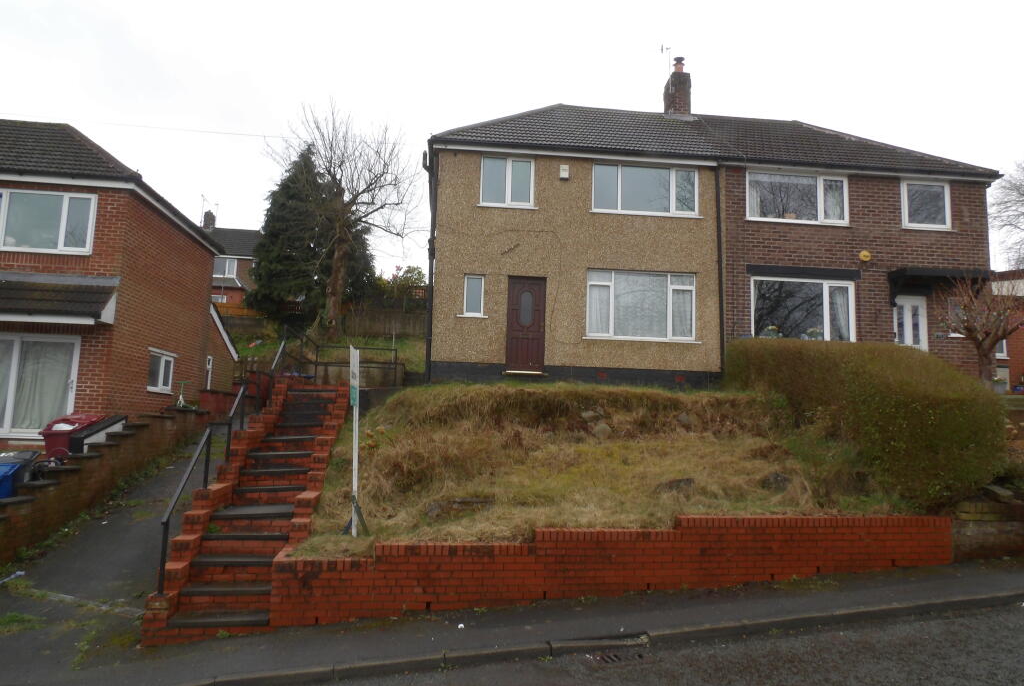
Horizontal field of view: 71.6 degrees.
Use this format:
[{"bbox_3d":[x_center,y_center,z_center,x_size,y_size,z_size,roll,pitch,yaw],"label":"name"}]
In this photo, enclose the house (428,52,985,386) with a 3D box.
[{"bbox_3d":[4.150,-2.983,17.873,12.350,8.900,6.600,2,-8,-5],"label":"house"}]

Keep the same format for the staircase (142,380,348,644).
[{"bbox_3d":[-3.244,1.809,10.120,1.400,3.000,6.200,3,-8,-8],"label":"staircase"}]

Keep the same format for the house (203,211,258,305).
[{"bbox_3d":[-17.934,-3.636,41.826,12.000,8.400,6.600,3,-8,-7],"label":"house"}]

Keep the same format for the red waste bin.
[{"bbox_3d":[-7.048,1.676,11.351,0.580,1.070,0.730,1,-8,4],"label":"red waste bin"}]

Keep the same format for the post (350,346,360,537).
[{"bbox_3d":[-1.715,1.110,7.745,0.100,2.070,0.550,3,-8,-6],"label":"post"}]

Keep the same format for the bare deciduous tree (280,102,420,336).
[{"bbox_3d":[-4.778,-3.581,20.502,4.000,6.690,4.000,2,-8,-5],"label":"bare deciduous tree"}]

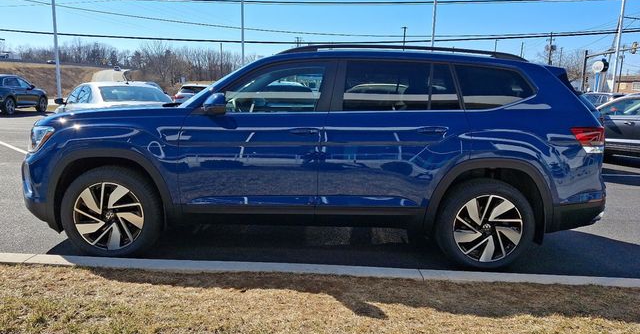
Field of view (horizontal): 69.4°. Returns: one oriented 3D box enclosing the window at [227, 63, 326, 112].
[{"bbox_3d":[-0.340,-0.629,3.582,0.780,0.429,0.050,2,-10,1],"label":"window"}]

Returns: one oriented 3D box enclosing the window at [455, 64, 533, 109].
[{"bbox_3d":[1.367,-0.608,3.606,0.620,0.363,0.070,1,-13,-5],"label":"window"}]

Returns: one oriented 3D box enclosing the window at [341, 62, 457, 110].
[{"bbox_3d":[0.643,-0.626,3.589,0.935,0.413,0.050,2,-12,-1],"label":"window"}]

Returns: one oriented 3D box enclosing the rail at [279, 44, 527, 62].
[{"bbox_3d":[0.687,-0.925,3.789,2.070,0.110,0.070,2,9,-1],"label":"rail"}]

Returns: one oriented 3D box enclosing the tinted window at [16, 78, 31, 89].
[{"bbox_3d":[-13.086,-3.685,20.400,0.060,0.470,1.000,-22,11,-3],"label":"tinted window"}]

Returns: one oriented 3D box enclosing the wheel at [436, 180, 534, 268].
[{"bbox_3d":[1.331,0.468,3.763,0.765,0.765,0.260,2,9,-1],"label":"wheel"}]

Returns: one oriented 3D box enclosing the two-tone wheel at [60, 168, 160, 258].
[{"bbox_3d":[-1.646,0.370,3.712,0.765,0.765,0.260,2,9,-1],"label":"two-tone wheel"}]

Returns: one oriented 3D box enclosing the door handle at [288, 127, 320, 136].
[{"bbox_3d":[-0.120,-0.266,3.488,0.240,0.050,0.055,2,9,-1],"label":"door handle"}]

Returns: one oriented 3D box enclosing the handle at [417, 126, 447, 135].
[{"bbox_3d":[0.855,-0.273,3.498,0.240,0.050,0.055,2,9,-1],"label":"handle"}]

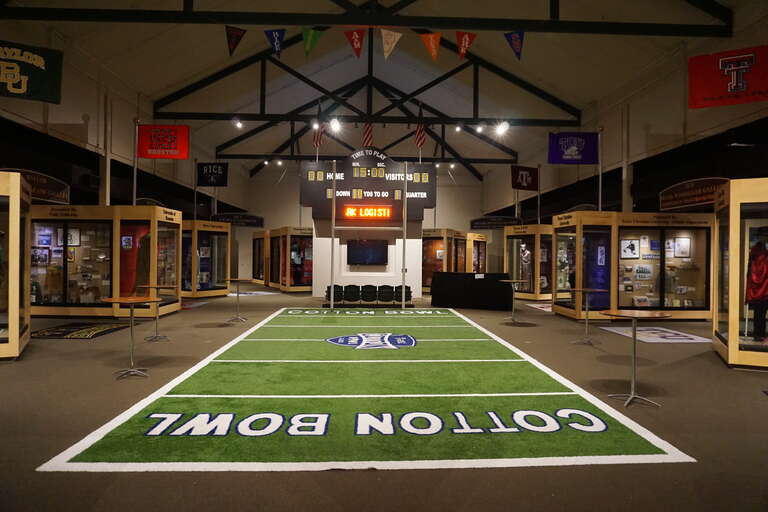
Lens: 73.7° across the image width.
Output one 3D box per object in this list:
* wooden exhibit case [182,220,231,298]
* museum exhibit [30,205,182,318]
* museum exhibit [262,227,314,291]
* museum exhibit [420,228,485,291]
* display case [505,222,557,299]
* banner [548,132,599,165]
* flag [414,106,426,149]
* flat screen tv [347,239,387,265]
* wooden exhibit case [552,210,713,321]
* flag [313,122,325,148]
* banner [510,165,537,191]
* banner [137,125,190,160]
[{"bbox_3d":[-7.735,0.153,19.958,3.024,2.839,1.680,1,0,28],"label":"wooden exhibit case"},{"bbox_3d":[-7.445,0.169,13.519,3.494,2.839,1.596,0,0,-2],"label":"museum exhibit"},{"bbox_3d":[-4.182,0.177,23.430,1.680,2.839,3.192,0,0,-30],"label":"museum exhibit"},{"bbox_3d":[2.649,0.235,23.868,1.680,2.839,3.192,1,0,26],"label":"museum exhibit"},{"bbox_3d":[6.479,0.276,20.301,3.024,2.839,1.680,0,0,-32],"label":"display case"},{"bbox_3d":[5.609,-3.167,15.100,1.500,0.910,0.060,0,0,-3],"label":"banner"},{"bbox_3d":[1.390,-4.894,19.500,0.460,1.600,0.300,0,0,-2],"label":"flag"},{"bbox_3d":[-0.634,-0.148,19.900,1.580,0.960,0.100,0,0,-2],"label":"flat screen tv"},{"bbox_3d":[6.619,0.290,13.939,3.511,2.839,1.596,0,0,-2],"label":"wooden exhibit case"},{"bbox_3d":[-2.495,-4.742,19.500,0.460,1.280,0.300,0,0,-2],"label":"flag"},{"bbox_3d":[5.429,-2.974,19.700,1.200,0.920,0.060,0,0,-14],"label":"banner"},{"bbox_3d":[-6.024,-3.109,14.000,1.500,0.930,0.060,1,0,12],"label":"banner"}]

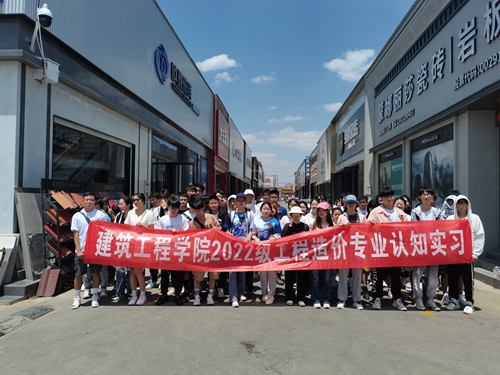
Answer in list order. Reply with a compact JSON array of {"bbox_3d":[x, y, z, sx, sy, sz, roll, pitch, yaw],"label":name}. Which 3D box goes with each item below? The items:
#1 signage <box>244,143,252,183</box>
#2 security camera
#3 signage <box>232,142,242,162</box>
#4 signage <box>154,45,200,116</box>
[{"bbox_3d":[-0.033,-3.528,57.267,0.200,5.199,13.347,1,-2,4],"label":"signage"},{"bbox_3d":[-3.530,-2.937,6.450,0.250,0.360,0.220,0,-2,30],"label":"security camera"},{"bbox_3d":[-1.283,-3.562,41.310,0.120,1.403,8.921,1,-2,4],"label":"signage"},{"bbox_3d":[-3.156,-4.742,17.898,0.100,1.457,8.019,1,-2,4],"label":"signage"}]

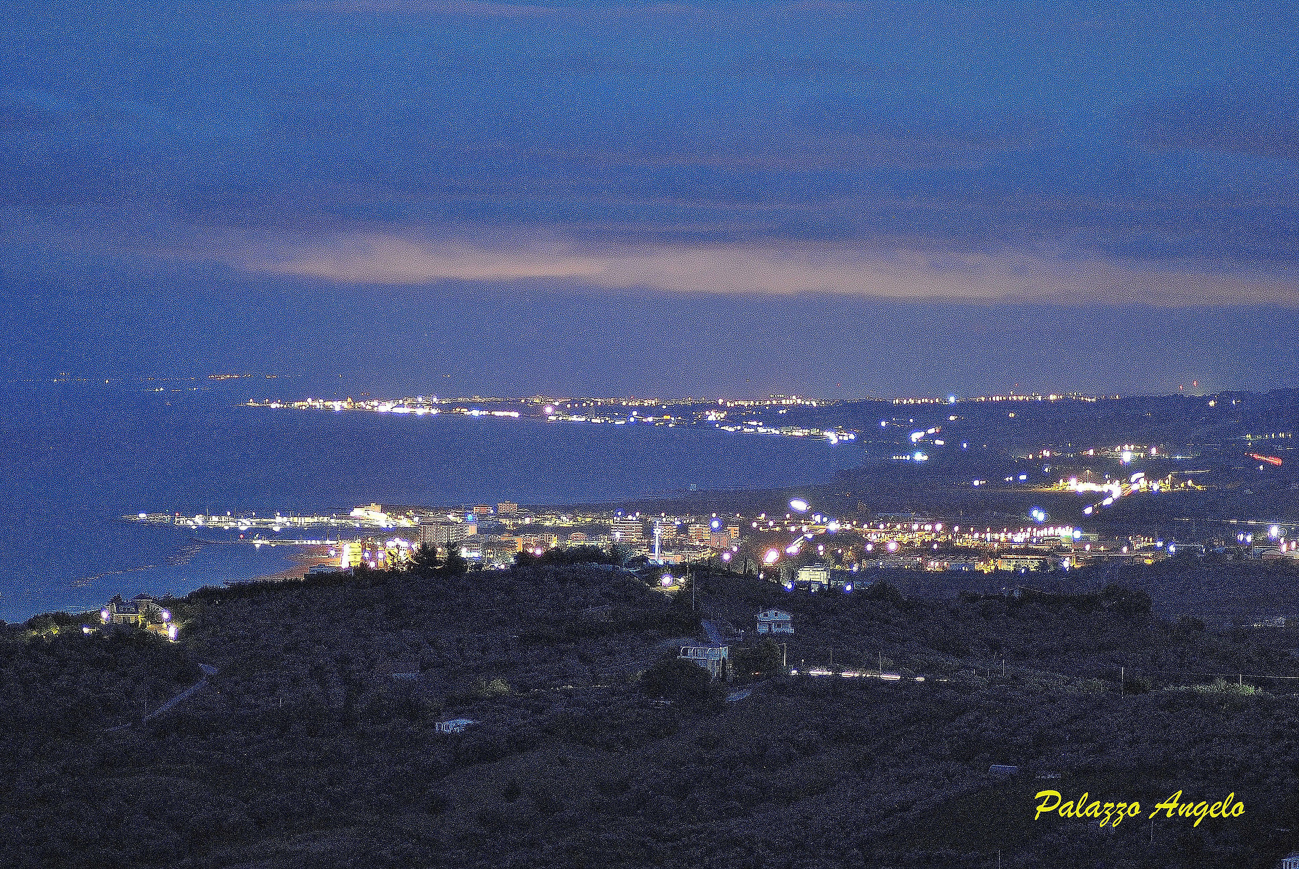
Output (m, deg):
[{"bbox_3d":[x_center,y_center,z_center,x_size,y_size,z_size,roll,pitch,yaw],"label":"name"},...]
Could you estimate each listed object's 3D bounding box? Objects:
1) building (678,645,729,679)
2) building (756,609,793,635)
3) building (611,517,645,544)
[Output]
[{"bbox_3d":[13.958,58.300,1690.000,11.200,8.300,8.000,0,1,17],"label":"building"},{"bbox_3d":[33.988,51.018,1800.000,10.000,6.600,9.500,0,1,0],"label":"building"},{"bbox_3d":[-22.774,100.273,6900.000,33.000,27.500,15.000,0,1,0],"label":"building"}]

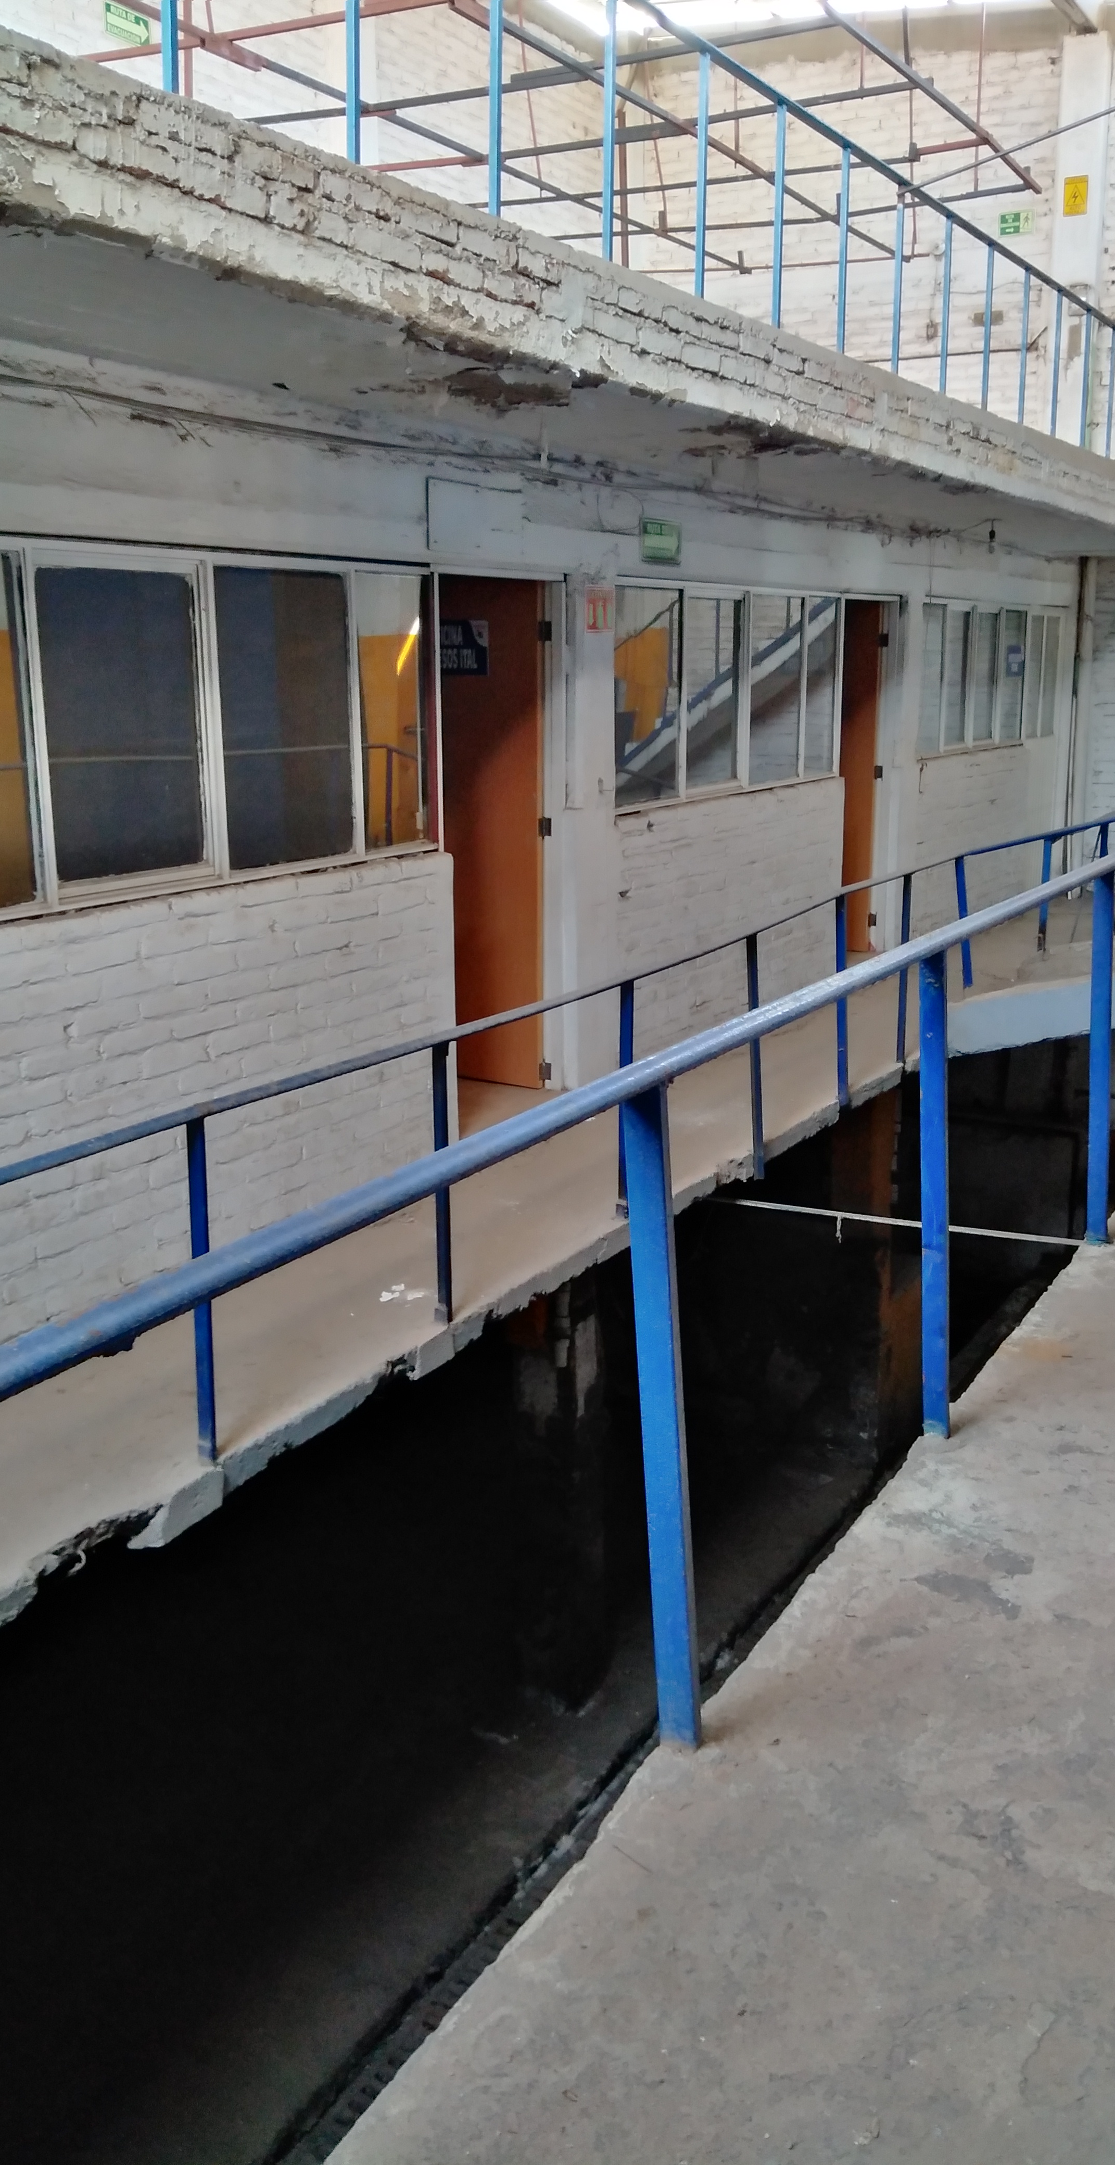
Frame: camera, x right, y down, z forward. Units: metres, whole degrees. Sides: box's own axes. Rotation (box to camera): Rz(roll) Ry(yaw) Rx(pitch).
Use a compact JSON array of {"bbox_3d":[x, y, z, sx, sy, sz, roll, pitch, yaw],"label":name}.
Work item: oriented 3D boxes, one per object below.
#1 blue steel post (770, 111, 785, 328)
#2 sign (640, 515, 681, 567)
[{"bbox_3d":[0.804,-3.149,5.925,0.025,0.738,0.025,8,17,31],"label":"blue steel post"},{"bbox_3d":[0.476,-2.495,7.498,0.015,0.187,0.370,8,17,31],"label":"sign"}]

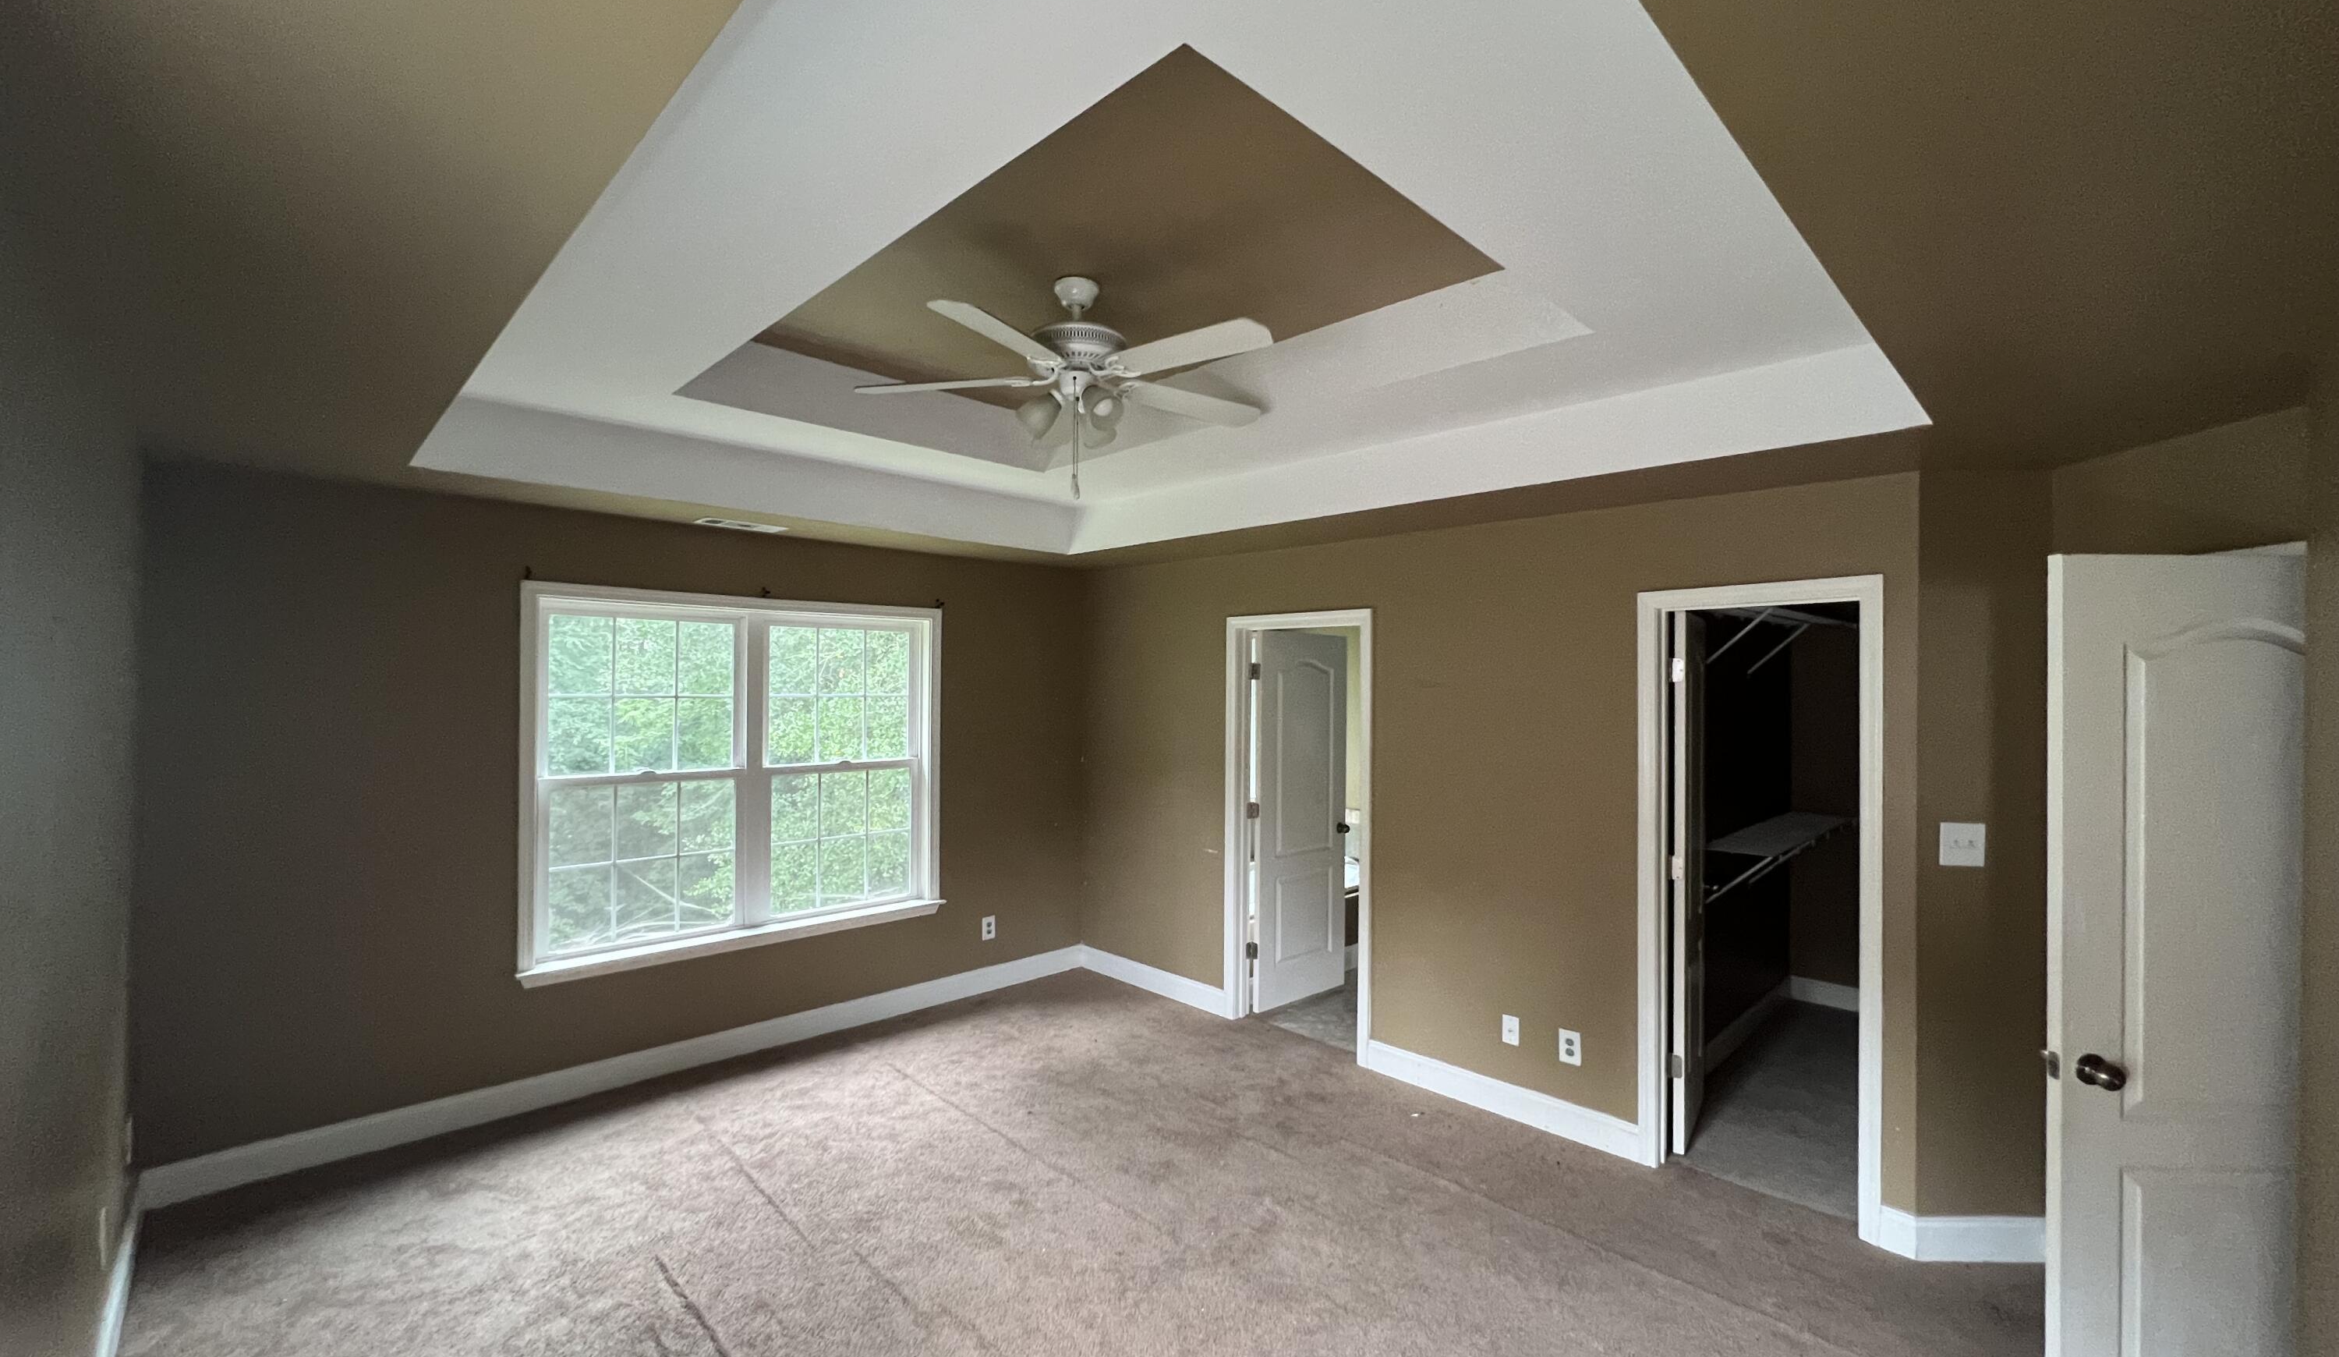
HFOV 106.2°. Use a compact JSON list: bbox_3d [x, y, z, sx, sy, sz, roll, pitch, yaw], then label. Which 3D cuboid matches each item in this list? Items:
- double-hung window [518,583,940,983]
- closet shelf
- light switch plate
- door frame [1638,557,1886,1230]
[{"bbox_3d":[-1.961,0.445,4.207,1.900,1.663,0.090,1,0,-42],"label":"double-hung window"},{"bbox_3d":[3.051,0.877,4.336,1.656,0.260,0.290,1,0,-43],"label":"closet shelf"},{"bbox_3d":[2.462,0.517,2.725,0.125,0.124,0.009,0,0,1],"label":"light switch plate"},{"bbox_3d":[2.043,0.739,3.064,0.722,2.110,0.130,0,0,44],"label":"door frame"}]

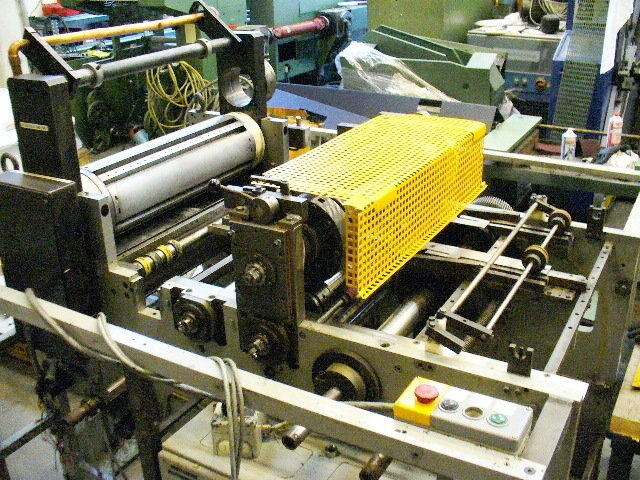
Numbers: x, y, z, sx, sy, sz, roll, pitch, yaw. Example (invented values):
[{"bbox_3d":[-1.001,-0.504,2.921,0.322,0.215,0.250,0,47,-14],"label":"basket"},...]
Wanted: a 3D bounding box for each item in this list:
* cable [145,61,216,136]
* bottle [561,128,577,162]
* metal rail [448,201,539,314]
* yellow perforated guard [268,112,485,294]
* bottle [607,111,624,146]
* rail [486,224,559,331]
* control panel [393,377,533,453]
[{"bbox_3d":[-0.612,-0.621,3.000,0.300,0.310,0.120,11,26,28],"label":"cable"},{"bbox_3d":[0.819,-0.313,2.243,0.042,0.108,0.030,-5,23,-7],"label":"bottle"},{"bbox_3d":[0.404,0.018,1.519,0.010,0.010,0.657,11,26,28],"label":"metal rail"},{"bbox_3d":[0.153,-0.132,1.665,0.286,0.191,0.766,11,26,28],"label":"yellow perforated guard"},{"bbox_3d":[1.016,-0.374,2.347,0.044,0.144,0.032,-5,23,-7],"label":"bottle"},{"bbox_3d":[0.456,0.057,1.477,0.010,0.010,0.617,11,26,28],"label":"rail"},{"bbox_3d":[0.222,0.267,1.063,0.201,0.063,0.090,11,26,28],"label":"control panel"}]

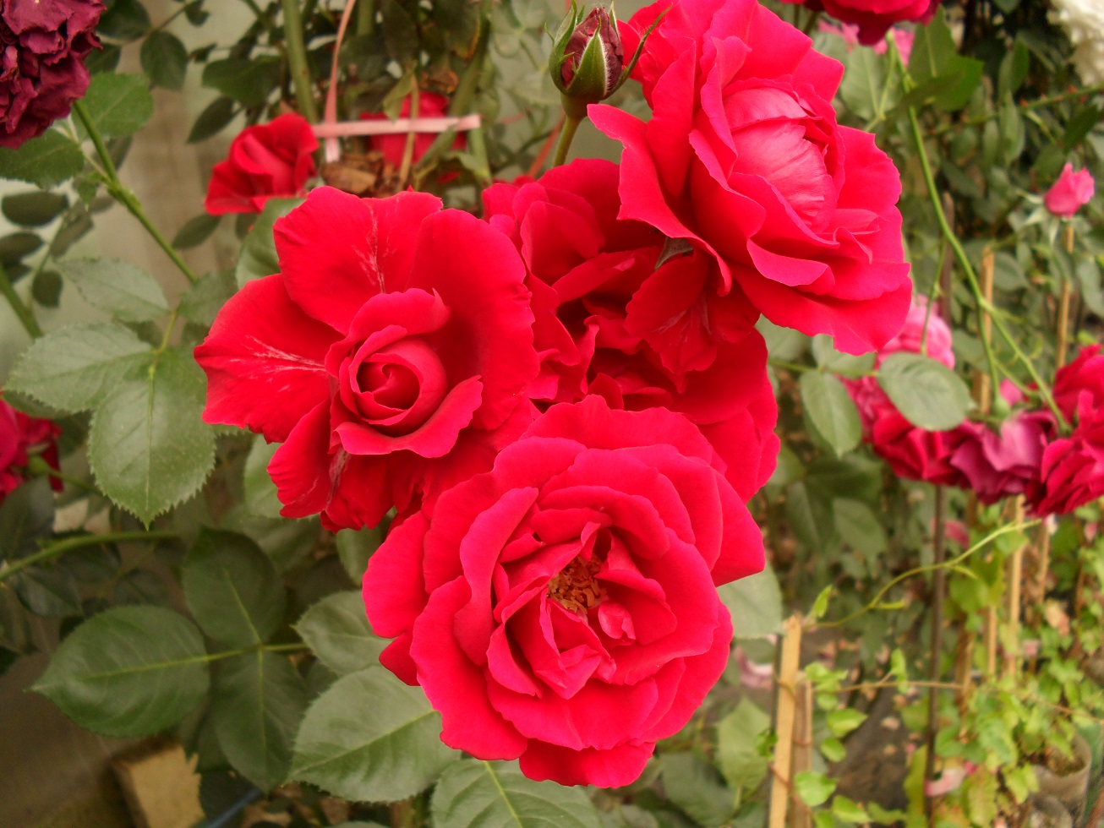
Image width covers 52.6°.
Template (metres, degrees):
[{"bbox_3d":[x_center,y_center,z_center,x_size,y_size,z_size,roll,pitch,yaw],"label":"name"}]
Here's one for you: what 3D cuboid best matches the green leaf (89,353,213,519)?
[{"bbox_3d":[-0.144,0.008,0.403,0.046,0.065,0.013,-3,-13,-1],"label":"green leaf"}]

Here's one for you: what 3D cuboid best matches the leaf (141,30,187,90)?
[{"bbox_3d":[-0.255,-0.233,0.735,0.031,0.046,0.009,-22,-13,-10],"label":"leaf"}]

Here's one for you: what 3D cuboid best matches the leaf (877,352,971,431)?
[{"bbox_3d":[0.183,-0.011,0.550,0.047,0.038,0.012,21,-17,12],"label":"leaf"}]

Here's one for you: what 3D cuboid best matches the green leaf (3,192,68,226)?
[{"bbox_3d":[-0.308,-0.122,0.665,0.035,0.009,0.028,4,47,-16],"label":"green leaf"}]

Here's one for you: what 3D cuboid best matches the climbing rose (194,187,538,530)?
[{"bbox_3d":[-0.059,-0.018,0.355,0.106,0.106,0.055,0,-9,3],"label":"climbing rose"}]

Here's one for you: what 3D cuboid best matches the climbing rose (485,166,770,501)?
[{"bbox_3d":[0.025,-0.027,0.365,0.096,0.106,0.060,0,-12,0],"label":"climbing rose"}]

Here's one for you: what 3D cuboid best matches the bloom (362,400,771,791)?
[{"bbox_3d":[0.003,0.049,0.305,0.106,0.104,0.060,-1,-14,-3],"label":"bloom"}]

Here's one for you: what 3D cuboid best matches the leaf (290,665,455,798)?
[{"bbox_3d":[-0.058,0.110,0.385,0.068,0.010,0.042,-20,63,-19],"label":"leaf"}]

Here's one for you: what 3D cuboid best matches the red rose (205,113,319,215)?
[{"bbox_3d":[-0.159,-0.136,0.610,0.060,0.052,0.060,14,34,0],"label":"red rose"}]

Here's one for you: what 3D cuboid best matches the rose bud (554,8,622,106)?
[{"bbox_3d":[0.011,-0.111,0.345,0.021,0.029,0.021,8,9,0],"label":"rose bud"}]

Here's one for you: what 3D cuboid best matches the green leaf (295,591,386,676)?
[{"bbox_3d":[-0.072,0.084,0.420,0.050,0.010,0.030,9,57,-3],"label":"green leaf"}]

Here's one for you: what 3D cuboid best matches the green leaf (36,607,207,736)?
[{"bbox_3d":[-0.161,0.096,0.417,0.065,0.050,0.013,-9,-20,-4],"label":"green leaf"}]

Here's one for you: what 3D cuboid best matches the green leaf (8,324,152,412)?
[{"bbox_3d":[-0.177,-0.017,0.420,0.054,0.032,0.010,-19,-18,-27],"label":"green leaf"}]

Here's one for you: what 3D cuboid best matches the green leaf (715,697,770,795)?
[{"bbox_3d":[0.113,0.196,0.660,0.034,0.055,0.010,1,0,0],"label":"green leaf"}]

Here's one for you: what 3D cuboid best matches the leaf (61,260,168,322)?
[{"bbox_3d":[-0.176,-0.050,0.448,0.057,0.010,0.028,24,57,15],"label":"leaf"}]

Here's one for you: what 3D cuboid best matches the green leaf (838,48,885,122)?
[{"bbox_3d":[0.169,-0.178,0.600,0.022,0.042,0.008,-19,-4,14],"label":"green leaf"}]

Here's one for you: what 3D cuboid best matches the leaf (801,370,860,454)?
[{"bbox_3d":[0.131,0.000,0.530,0.025,0.042,0.008,-13,-16,9],"label":"leaf"}]

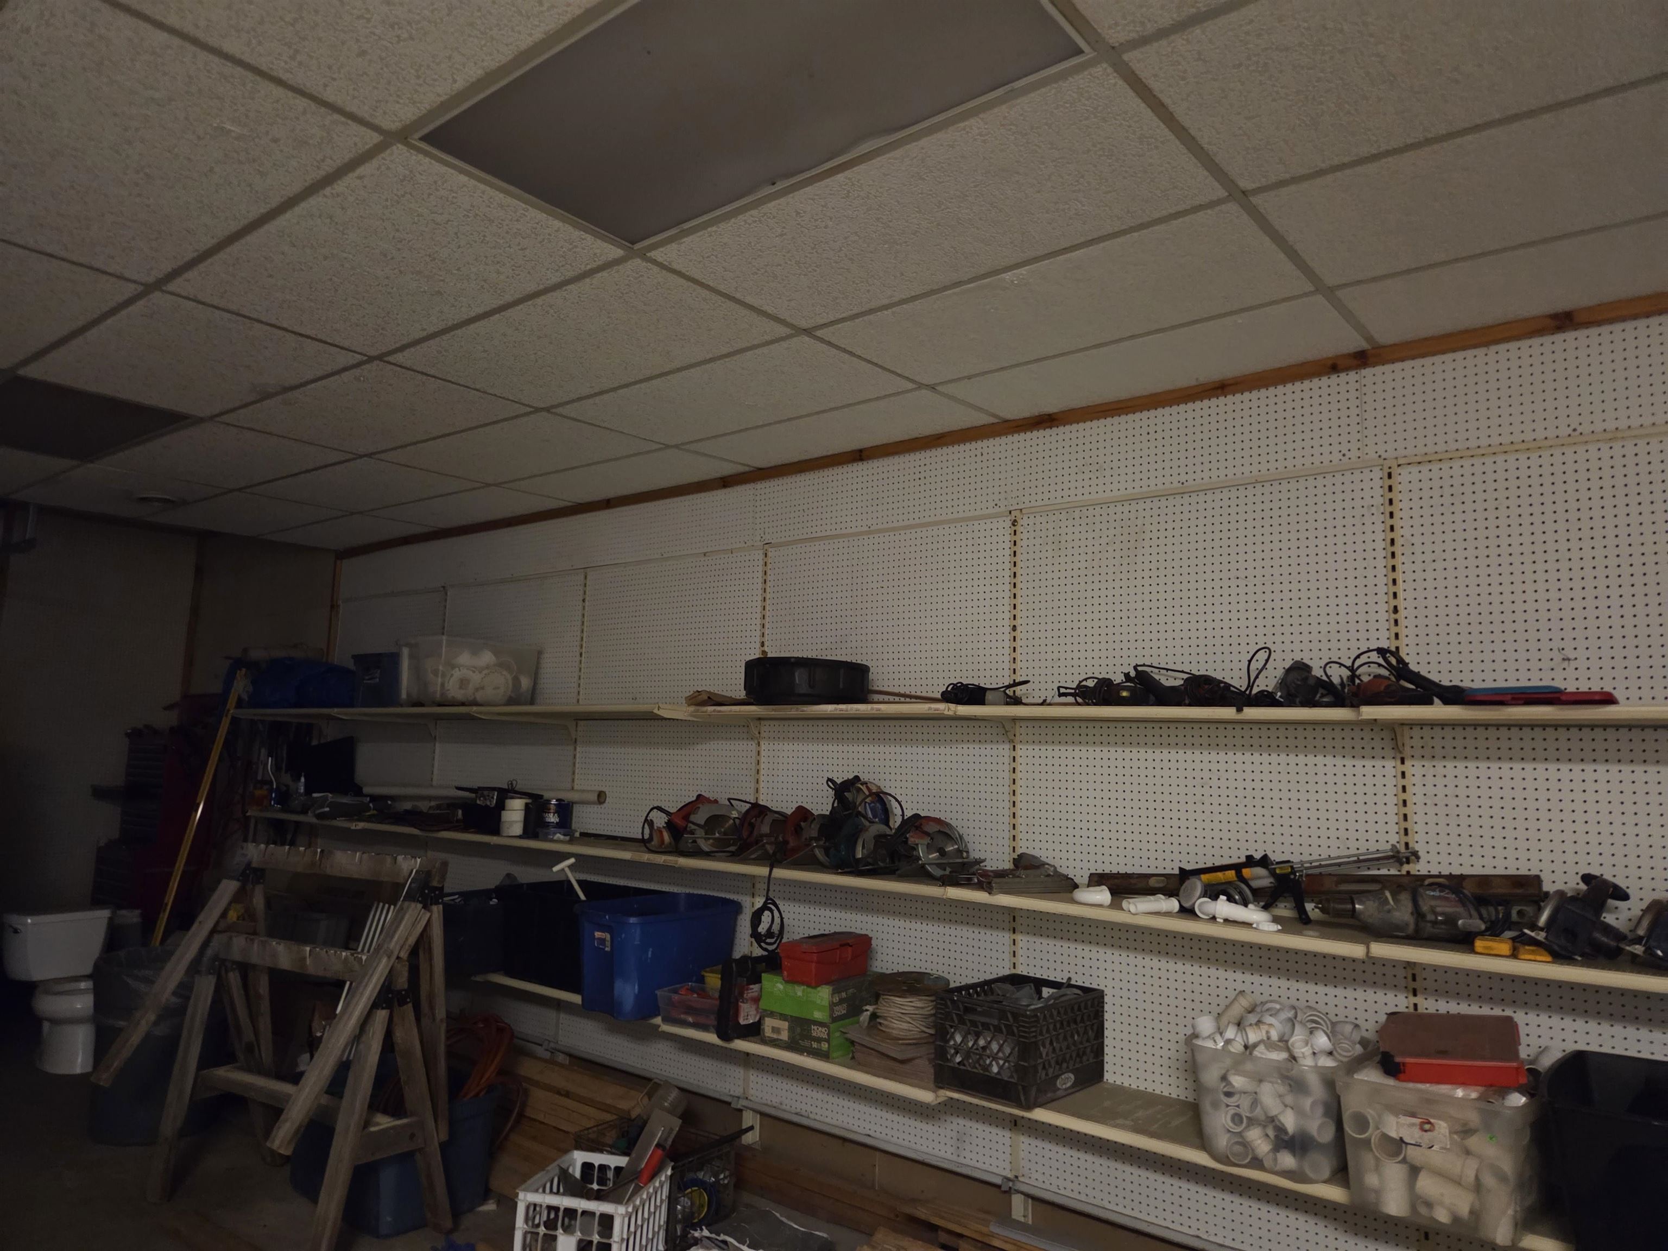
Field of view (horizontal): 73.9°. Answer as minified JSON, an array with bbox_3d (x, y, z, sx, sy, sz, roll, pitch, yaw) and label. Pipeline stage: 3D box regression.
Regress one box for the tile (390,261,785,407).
[{"bbox_3d":[-0.745,-0.844,3.292,1.205,0.020,0.598,-4,-8,39],"label":"tile"}]

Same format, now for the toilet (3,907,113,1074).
[{"bbox_3d":[-3.761,1.797,5.466,0.680,0.740,0.440,-4,-8,39],"label":"toilet"}]

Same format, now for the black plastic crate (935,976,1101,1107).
[{"bbox_3d":[0.588,1.300,3.485,0.338,0.278,0.430,-5,-9,42],"label":"black plastic crate"}]

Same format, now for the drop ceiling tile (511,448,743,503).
[{"bbox_3d":[-0.950,-0.671,4.959,1.205,0.020,0.497,-4,-8,39],"label":"drop ceiling tile"}]

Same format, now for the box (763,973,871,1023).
[{"bbox_3d":[-0.045,1.300,3.931,0.305,0.118,0.305,-3,-8,36],"label":"box"}]

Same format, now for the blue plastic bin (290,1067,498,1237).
[{"bbox_3d":[-1.585,1.843,3.961,0.680,0.410,0.430,-4,-8,39],"label":"blue plastic bin"}]

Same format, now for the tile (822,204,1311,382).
[{"bbox_3d":[0.578,-0.847,2.953,1.207,0.018,0.600,-4,-8,39],"label":"tile"}]

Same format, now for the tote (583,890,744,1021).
[{"bbox_3d":[-0.715,1.324,4.462,0.420,0.395,0.585,-5,-9,43],"label":"tote"}]

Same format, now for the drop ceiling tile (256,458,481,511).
[{"bbox_3d":[-2.250,-0.657,5.264,1.207,0.018,0.600,-4,-8,39],"label":"drop ceiling tile"}]

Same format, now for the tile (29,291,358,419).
[{"bbox_3d":[-2.096,-0.849,3.581,1.205,0.020,0.598,-4,-8,39],"label":"tile"}]

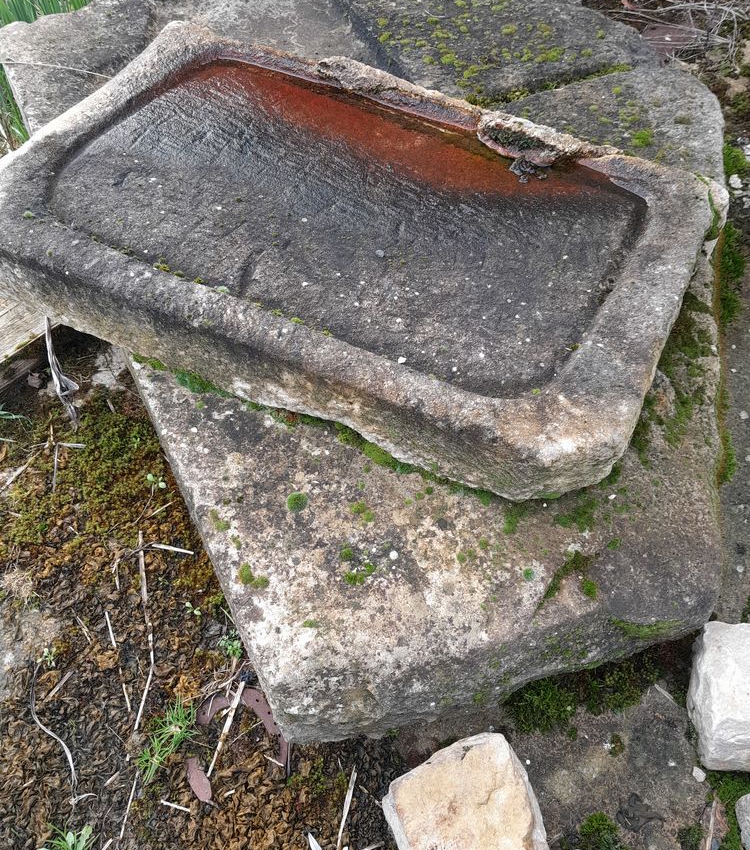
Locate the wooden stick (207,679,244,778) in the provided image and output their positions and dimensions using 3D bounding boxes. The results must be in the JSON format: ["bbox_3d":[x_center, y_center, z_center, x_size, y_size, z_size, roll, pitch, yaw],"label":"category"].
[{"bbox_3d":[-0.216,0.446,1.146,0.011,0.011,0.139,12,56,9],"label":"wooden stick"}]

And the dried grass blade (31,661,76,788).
[{"bbox_3d":[-0.474,0.442,1.136,0.032,0.012,0.213,-25,53,-19],"label":"dried grass blade"}]

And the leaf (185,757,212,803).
[{"bbox_3d":[-0.251,0.503,1.107,0.022,0.010,0.067,-28,60,-18],"label":"leaf"}]

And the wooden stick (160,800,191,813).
[{"bbox_3d":[-0.279,0.532,1.089,0.045,0.006,0.005,14,56,10],"label":"wooden stick"}]

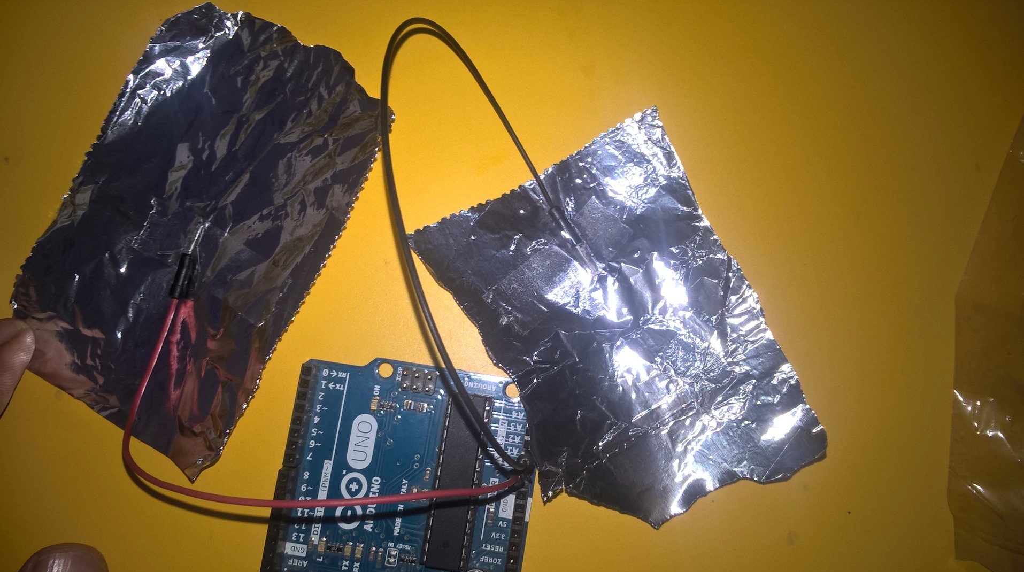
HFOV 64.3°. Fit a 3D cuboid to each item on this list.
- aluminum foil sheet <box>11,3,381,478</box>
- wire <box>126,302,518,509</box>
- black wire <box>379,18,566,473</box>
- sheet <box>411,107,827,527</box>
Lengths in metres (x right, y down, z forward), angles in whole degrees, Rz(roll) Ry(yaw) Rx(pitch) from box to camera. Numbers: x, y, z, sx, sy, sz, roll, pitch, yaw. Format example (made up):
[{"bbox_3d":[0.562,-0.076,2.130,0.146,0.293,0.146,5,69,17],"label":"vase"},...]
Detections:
[{"bbox_3d":[-0.071,-0.013,0.178,0.058,0.010,0.097,27,84,1],"label":"aluminum foil sheet"},{"bbox_3d":[-0.042,0.033,0.162,0.083,0.029,0.031,25,84,1],"label":"wire"},{"bbox_3d":[-0.005,-0.012,0.163,0.033,0.042,0.090,-14,85,-3],"label":"black wire"},{"bbox_3d":[0.025,0.012,0.177,0.064,0.013,0.089,-27,86,-4],"label":"sheet"}]

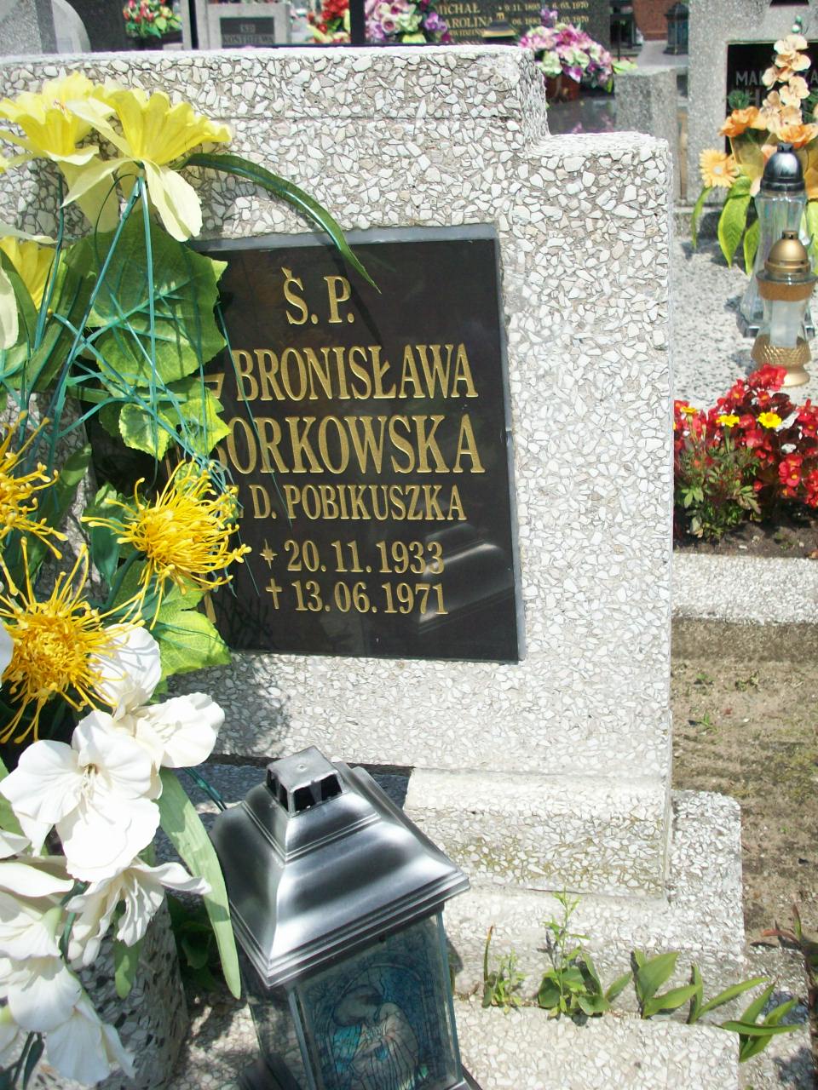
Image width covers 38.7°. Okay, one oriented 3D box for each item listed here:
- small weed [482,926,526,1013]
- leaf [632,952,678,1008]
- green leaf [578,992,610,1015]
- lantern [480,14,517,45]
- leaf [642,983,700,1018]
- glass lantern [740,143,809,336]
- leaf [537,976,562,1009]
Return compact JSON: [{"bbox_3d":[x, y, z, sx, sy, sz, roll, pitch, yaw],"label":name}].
[{"bbox_3d":[0.090,0.404,1.110,0.037,0.088,0.033,2,25,14],"label":"small weed"},{"bbox_3d":[0.229,0.404,1.085,0.040,0.048,0.025,2,25,14],"label":"leaf"},{"bbox_3d":[0.174,0.433,1.100,0.028,0.018,0.022,2,25,14],"label":"green leaf"},{"bbox_3d":[0.361,-1.948,4.600,0.138,0.310,0.138,2,25,14],"label":"lantern"},{"bbox_3d":[0.244,0.425,1.085,0.051,0.026,0.028,2,25,14],"label":"leaf"},{"bbox_3d":[0.737,-0.606,2.320,0.122,0.360,0.122,2,25,14],"label":"glass lantern"},{"bbox_3d":[0.134,0.428,1.115,0.022,0.028,0.017,2,25,14],"label":"leaf"}]

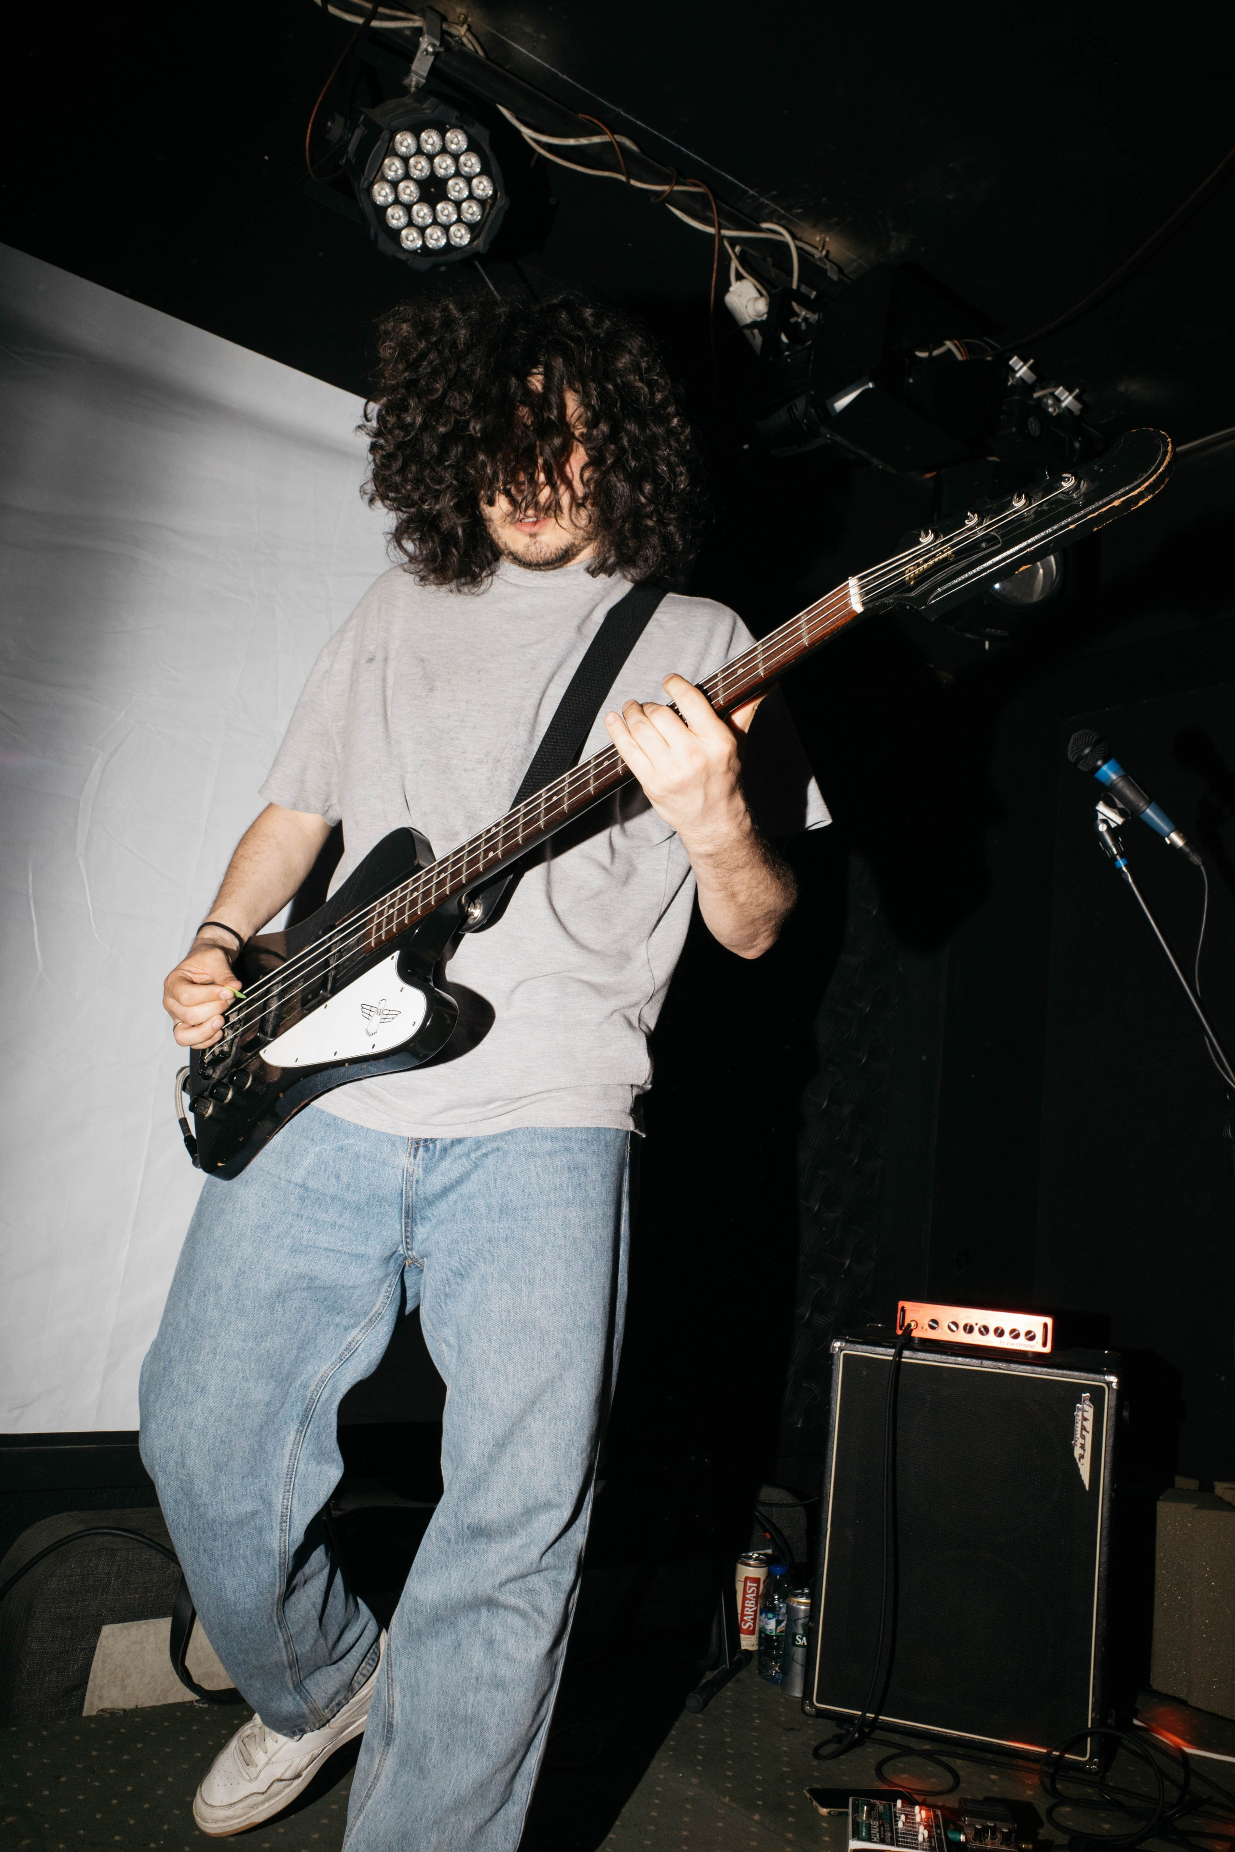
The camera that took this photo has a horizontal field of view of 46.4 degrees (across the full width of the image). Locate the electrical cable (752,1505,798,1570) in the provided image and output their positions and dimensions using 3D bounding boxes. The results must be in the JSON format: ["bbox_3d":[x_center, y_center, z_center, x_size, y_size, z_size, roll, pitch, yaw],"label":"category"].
[{"bbox_3d":[0.312,1.218,2.860,0.100,0.140,0.090,6,-10,0],"label":"electrical cable"}]

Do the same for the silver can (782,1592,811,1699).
[{"bbox_3d":[0.334,1.285,2.587,0.066,0.168,0.066,6,-10,1],"label":"silver can"}]

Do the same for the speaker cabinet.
[{"bbox_3d":[0.633,1.076,2.593,0.479,0.616,0.390,2,-10,19],"label":"speaker cabinet"}]

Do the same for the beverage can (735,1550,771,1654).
[{"bbox_3d":[0.256,1.311,2.789,0.066,0.168,0.066,6,-10,1],"label":"beverage can"}]

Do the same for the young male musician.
[{"bbox_3d":[-0.121,0.206,1.637,0.660,1.880,0.820,4,-10,11],"label":"young male musician"}]

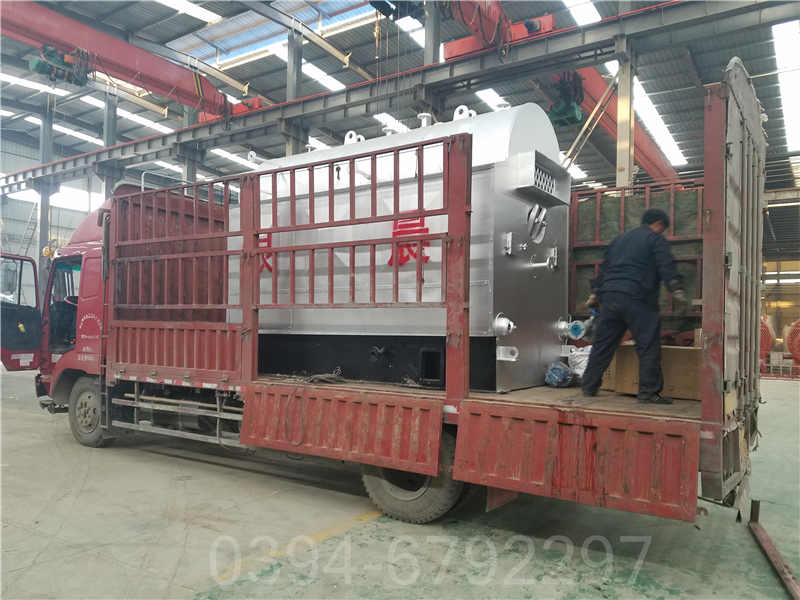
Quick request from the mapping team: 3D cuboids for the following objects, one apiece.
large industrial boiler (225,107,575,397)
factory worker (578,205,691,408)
[{"bbox_3d":[0.041,-0.555,6.798,3.592,2.790,1.910,-1,-3,33],"label":"large industrial boiler"},{"bbox_3d":[1.873,0.044,4.820,0.520,1.540,0.720,2,-3,-38],"label":"factory worker"}]

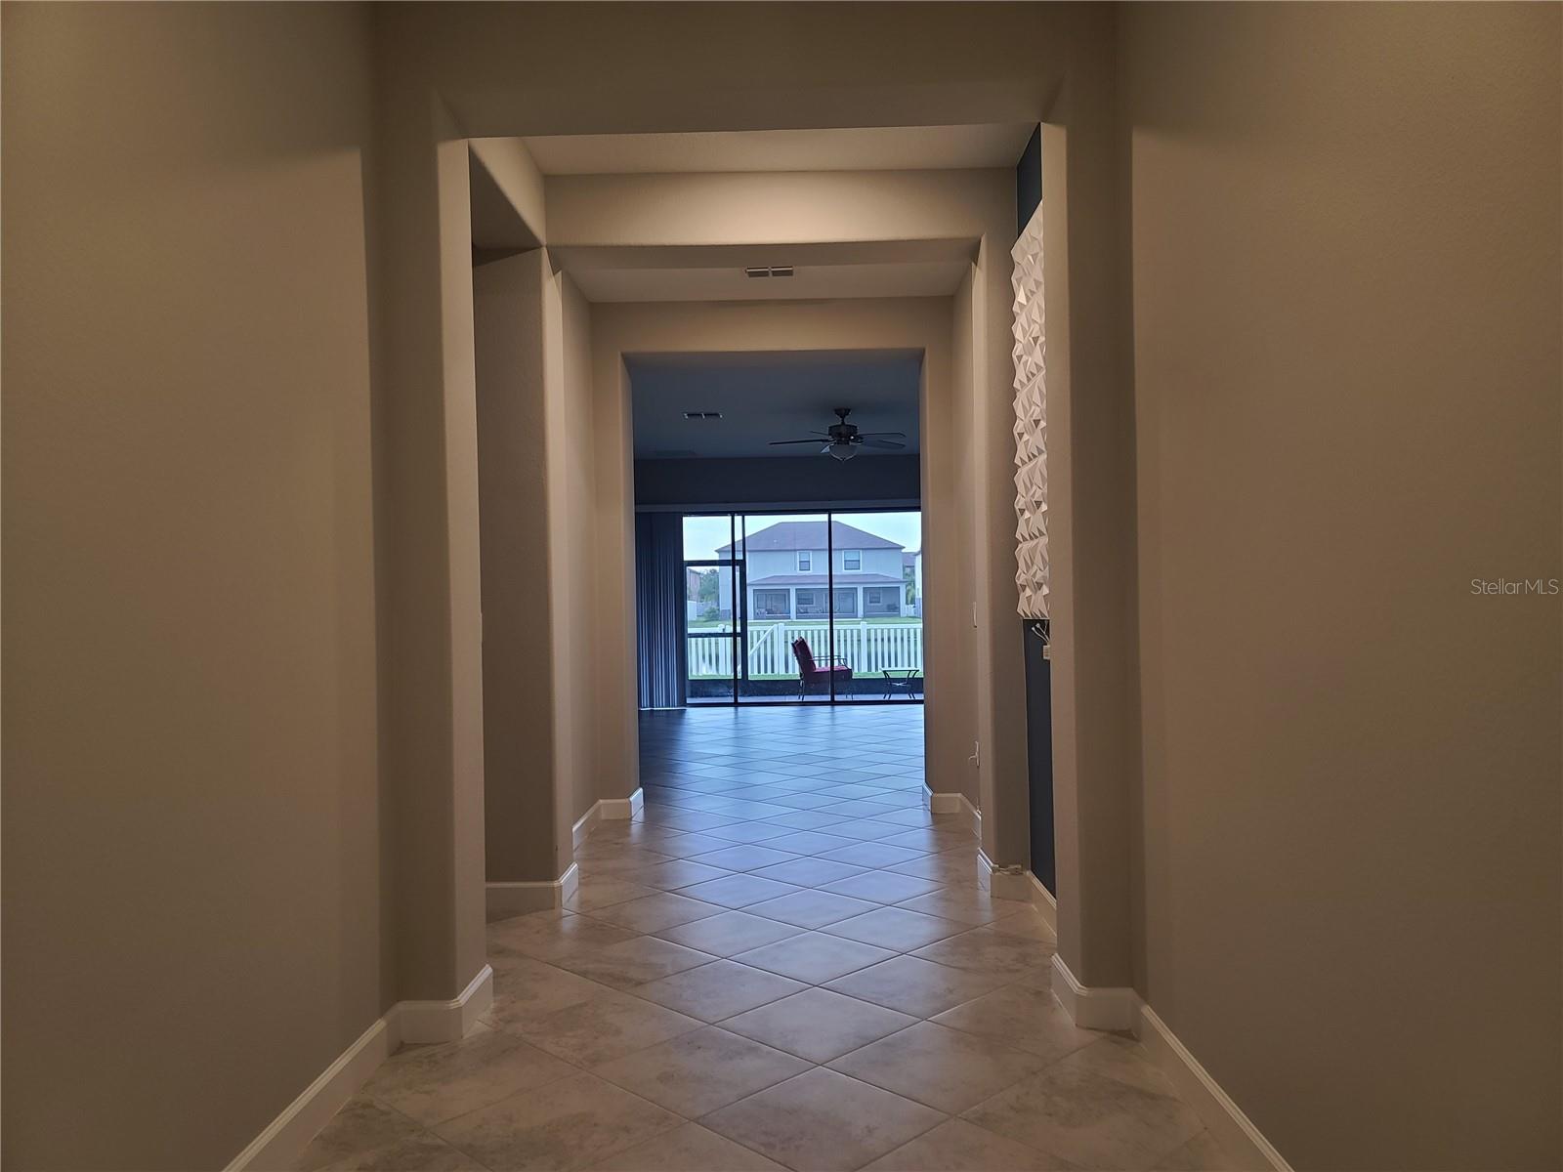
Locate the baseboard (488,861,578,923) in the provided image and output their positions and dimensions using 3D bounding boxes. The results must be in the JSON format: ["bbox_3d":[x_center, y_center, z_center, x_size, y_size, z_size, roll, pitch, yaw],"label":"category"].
[{"bbox_3d":[-1.093,1.305,4.915,0.370,0.118,0.375,-1,-1,1],"label":"baseboard"}]

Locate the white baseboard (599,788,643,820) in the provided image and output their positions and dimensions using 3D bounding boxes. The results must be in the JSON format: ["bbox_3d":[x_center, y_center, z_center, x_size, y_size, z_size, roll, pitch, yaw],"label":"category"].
[{"bbox_3d":[-0.974,1.335,6.916,0.201,0.118,0.450,-1,-1,1],"label":"white baseboard"}]

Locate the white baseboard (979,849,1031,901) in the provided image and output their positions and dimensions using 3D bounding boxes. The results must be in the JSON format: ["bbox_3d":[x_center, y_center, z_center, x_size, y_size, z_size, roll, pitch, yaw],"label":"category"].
[{"bbox_3d":[0.973,1.259,4.920,0.187,0.118,0.320,-1,-1,1],"label":"white baseboard"}]

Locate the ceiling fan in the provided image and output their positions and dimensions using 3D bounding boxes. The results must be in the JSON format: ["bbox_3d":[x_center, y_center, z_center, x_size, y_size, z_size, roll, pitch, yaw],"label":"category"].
[{"bbox_3d":[0.525,-1.409,10.550,1.310,0.490,1.340,-1,-1,1],"label":"ceiling fan"}]

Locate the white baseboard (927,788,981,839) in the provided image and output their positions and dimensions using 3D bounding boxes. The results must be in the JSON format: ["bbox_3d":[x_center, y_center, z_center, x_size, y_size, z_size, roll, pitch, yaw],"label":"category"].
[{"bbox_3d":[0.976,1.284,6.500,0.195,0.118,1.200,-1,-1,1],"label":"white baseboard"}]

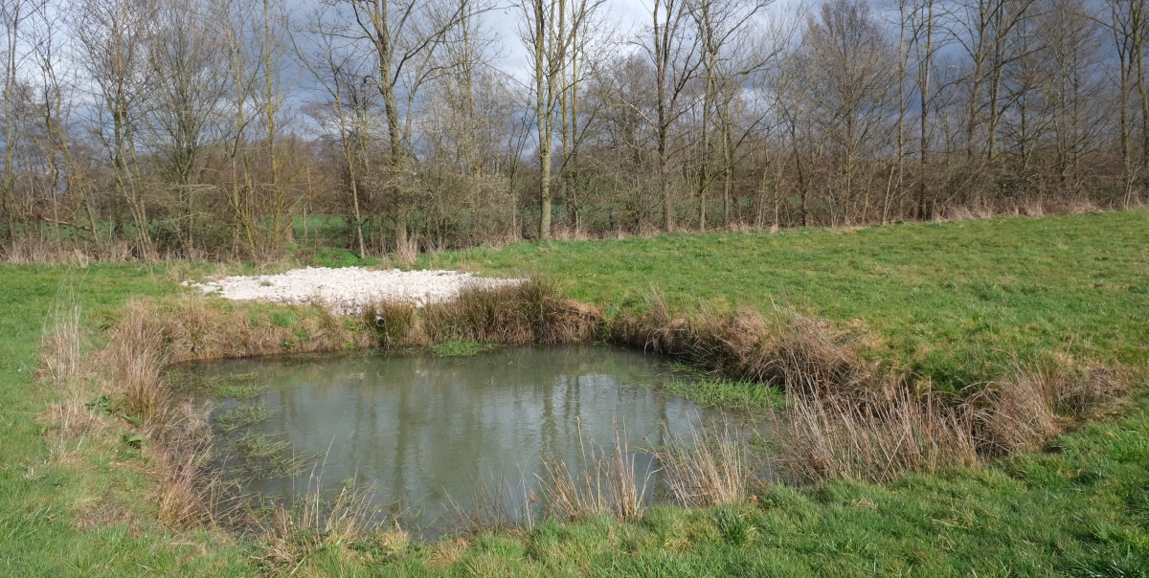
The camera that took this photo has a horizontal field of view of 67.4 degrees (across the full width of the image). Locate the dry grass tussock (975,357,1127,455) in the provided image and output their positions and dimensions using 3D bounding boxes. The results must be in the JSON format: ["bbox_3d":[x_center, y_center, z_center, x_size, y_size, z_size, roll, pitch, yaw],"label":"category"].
[{"bbox_3d":[3.421,0.837,6.200,0.950,0.550,0.750,0,6,0],"label":"dry grass tussock"}]

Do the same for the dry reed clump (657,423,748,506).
[{"bbox_3d":[0.786,1.087,5.300,0.530,0.480,0.420,0,6,0],"label":"dry reed clump"}]

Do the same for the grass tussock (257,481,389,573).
[{"bbox_3d":[-1.225,1.169,4.200,0.560,0.350,0.450,0,6,0],"label":"grass tussock"}]

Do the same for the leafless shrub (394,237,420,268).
[{"bbox_3d":[-3.900,-0.856,20.000,0.600,0.740,0.550,0,6,0],"label":"leafless shrub"}]

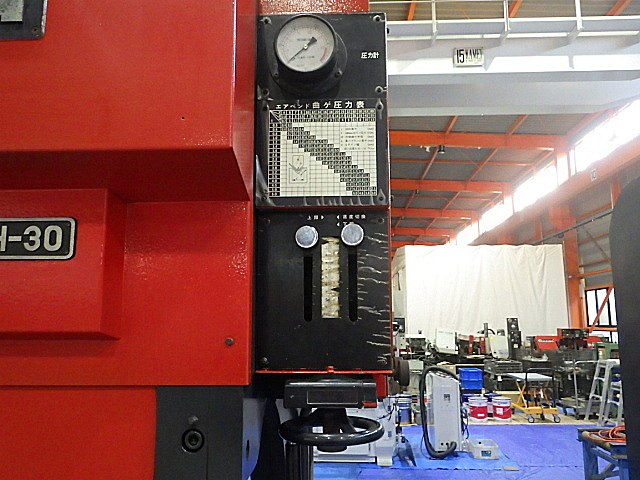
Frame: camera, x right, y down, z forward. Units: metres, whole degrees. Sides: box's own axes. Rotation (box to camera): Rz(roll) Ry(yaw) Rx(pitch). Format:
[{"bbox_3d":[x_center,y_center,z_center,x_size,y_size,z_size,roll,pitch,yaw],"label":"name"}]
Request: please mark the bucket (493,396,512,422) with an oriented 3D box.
[{"bbox_3d":[2.914,2.711,8.275,0.300,0.357,0.300,0,-9,0],"label":"bucket"}]

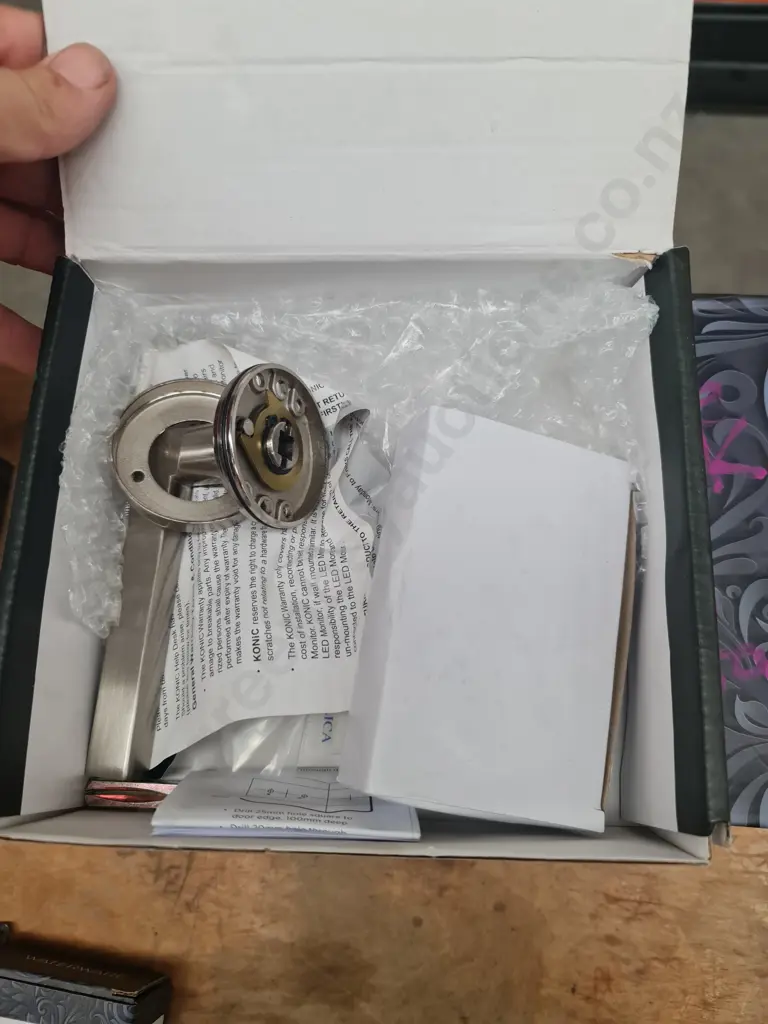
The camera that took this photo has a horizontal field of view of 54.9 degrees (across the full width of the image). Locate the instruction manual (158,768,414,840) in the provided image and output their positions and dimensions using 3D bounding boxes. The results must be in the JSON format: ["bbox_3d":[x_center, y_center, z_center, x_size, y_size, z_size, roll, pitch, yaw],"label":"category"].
[{"bbox_3d":[-0.028,0.087,0.225,0.073,0.048,0.007,2,95,-3],"label":"instruction manual"}]

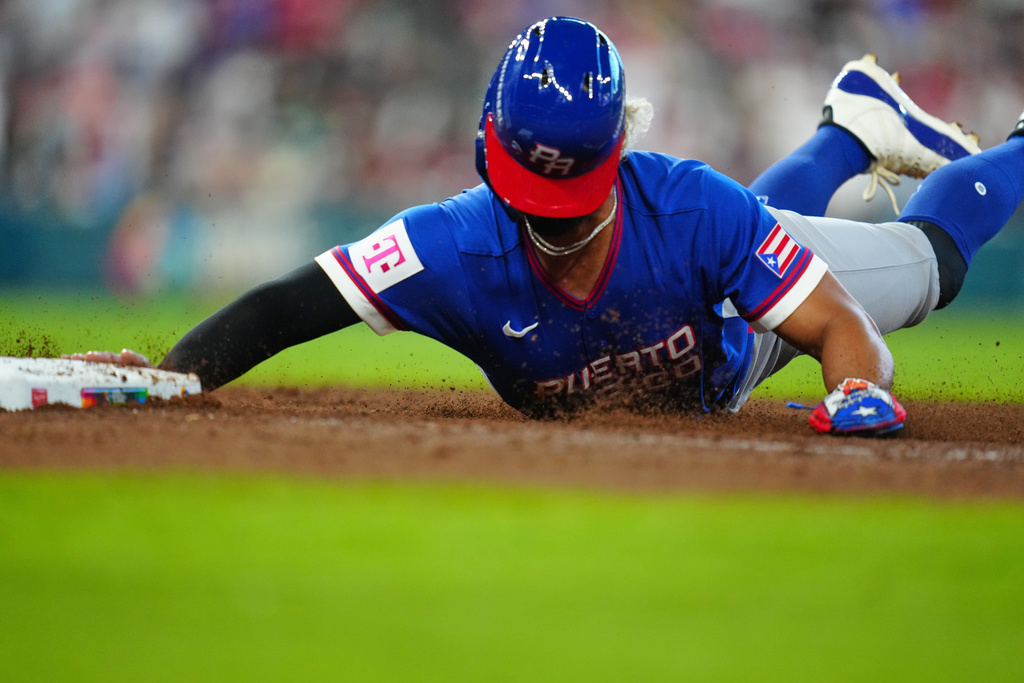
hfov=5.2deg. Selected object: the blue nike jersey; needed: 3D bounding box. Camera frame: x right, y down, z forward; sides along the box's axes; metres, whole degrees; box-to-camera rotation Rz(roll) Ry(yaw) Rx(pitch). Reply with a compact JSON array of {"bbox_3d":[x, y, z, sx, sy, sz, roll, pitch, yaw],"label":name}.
[{"bbox_3d":[0.139,-0.091,18.220,0.800,0.370,0.600,-7,-31,18],"label":"blue nike jersey"}]

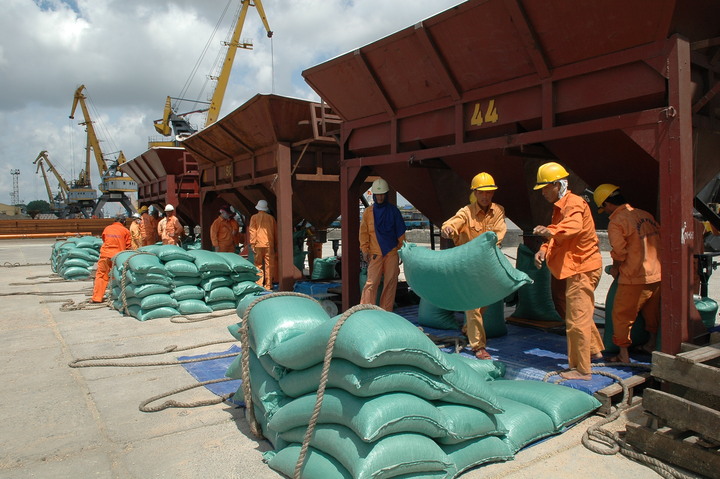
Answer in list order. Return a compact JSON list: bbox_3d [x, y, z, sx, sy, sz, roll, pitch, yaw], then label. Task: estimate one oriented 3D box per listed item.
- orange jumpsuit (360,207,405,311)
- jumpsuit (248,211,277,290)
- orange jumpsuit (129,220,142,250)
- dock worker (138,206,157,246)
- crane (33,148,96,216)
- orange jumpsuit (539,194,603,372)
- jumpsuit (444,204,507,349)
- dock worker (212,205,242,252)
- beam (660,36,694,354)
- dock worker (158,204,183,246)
[{"bbox_3d":[0.275,0.287,6.100,0.580,1.420,0.360,-1,3,3],"label":"orange jumpsuit"},{"bbox_3d":[-1.825,0.188,9.400,0.530,1.460,0.320,-2,3,-12],"label":"jumpsuit"},{"bbox_3d":[-5.250,0.215,11.700,0.420,1.350,0.480,-1,3,-18],"label":"orange jumpsuit"},{"bbox_3d":[-5.266,0.020,12.440,0.500,1.680,0.360,0,3,6],"label":"dock worker"},{"bbox_3d":[-127.597,-22.682,215.000,27.000,31.000,11.000,-2,3,-30],"label":"crane"},{"bbox_3d":[1.740,0.347,4.130,0.540,1.490,0.480,0,3,13],"label":"orange jumpsuit"},{"bbox_3d":[1.073,0.307,4.600,0.580,1.380,0.520,0,3,12],"label":"jumpsuit"},{"bbox_3d":[-2.709,0.146,10.100,0.400,1.680,0.560,2,3,40],"label":"dock worker"},{"bbox_3d":[2.473,-0.192,3.901,0.250,2.690,0.160,-4,4,-39],"label":"beam"},{"bbox_3d":[-4.297,0.083,11.300,0.550,1.720,0.380,-2,3,-22],"label":"dock worker"}]

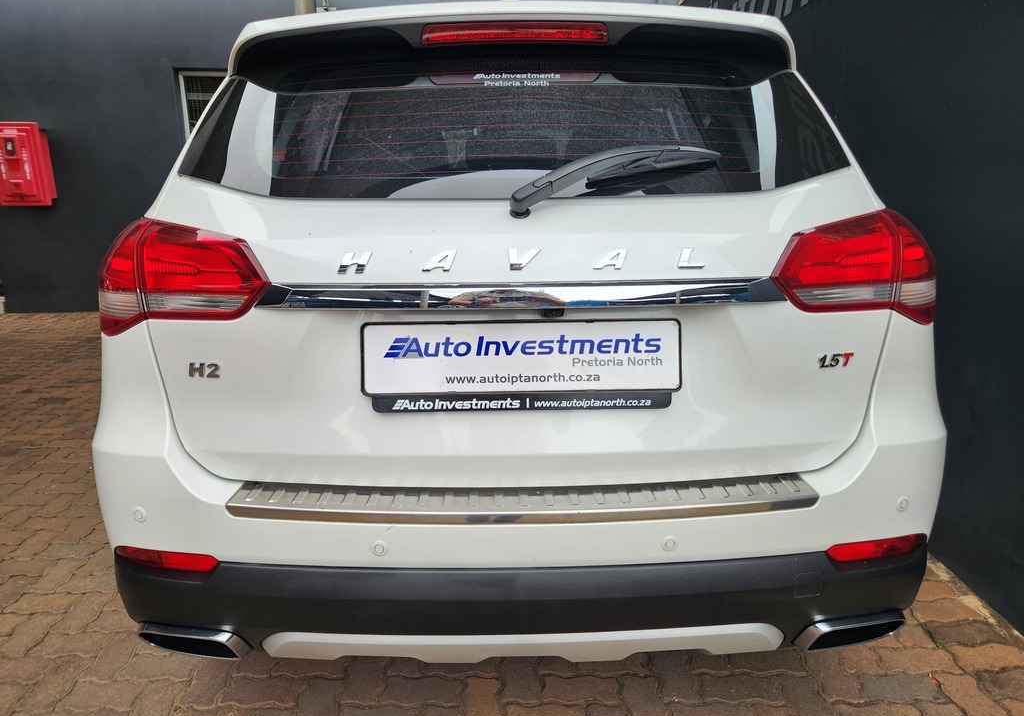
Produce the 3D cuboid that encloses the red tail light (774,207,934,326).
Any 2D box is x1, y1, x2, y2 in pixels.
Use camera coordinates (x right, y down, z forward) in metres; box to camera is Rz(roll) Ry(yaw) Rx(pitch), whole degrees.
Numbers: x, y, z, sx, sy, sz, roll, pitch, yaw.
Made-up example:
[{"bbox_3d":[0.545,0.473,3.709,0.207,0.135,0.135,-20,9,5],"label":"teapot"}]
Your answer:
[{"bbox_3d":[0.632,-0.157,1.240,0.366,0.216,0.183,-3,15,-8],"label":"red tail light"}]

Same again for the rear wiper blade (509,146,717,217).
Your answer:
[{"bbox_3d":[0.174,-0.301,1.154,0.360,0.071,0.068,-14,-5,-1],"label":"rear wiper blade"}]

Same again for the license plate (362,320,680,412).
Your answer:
[{"bbox_3d":[0.016,0.014,1.167,0.551,0.154,0.020,-1,1,0],"label":"license plate"}]

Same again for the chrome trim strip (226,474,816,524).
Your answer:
[{"bbox_3d":[0.018,0.250,1.186,1.008,0.032,0.141,-1,15,0],"label":"chrome trim strip"}]

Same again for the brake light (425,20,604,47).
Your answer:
[{"bbox_3d":[0.006,-0.549,1.152,0.314,0.041,0.042,-1,15,0],"label":"brake light"}]

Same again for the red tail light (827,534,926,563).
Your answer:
[{"bbox_3d":[0.641,0.334,1.194,0.193,0.035,0.047,-4,15,-11],"label":"red tail light"}]

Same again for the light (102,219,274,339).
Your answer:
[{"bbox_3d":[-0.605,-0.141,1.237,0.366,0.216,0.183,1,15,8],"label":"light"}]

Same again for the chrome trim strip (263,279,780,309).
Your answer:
[{"bbox_3d":[0.013,-0.107,1.148,0.899,0.044,0.063,-1,15,0],"label":"chrome trim strip"}]

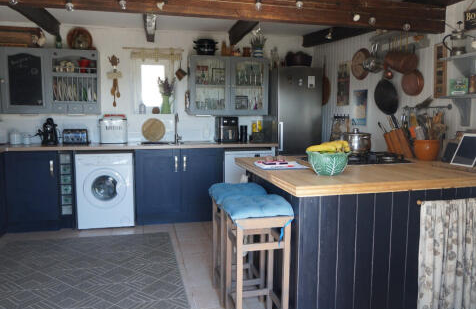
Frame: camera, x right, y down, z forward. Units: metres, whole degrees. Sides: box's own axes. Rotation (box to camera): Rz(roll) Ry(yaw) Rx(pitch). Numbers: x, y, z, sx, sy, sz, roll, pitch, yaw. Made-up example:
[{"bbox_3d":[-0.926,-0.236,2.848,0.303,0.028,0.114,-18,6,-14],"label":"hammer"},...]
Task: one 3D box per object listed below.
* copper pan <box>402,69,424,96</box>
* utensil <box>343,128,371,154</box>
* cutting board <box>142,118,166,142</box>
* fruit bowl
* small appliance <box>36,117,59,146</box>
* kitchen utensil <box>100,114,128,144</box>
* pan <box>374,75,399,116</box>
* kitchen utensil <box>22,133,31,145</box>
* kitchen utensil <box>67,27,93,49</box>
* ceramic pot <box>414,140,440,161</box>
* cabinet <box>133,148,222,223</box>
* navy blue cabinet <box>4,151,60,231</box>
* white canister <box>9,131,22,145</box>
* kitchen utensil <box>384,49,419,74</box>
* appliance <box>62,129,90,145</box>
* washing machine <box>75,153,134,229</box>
[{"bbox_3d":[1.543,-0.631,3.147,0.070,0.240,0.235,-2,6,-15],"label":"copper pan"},{"bbox_3d":[1.018,-0.110,3.061,0.250,0.205,0.250,2,7,18],"label":"utensil"},{"bbox_3d":[-1.079,-0.310,4.602,0.298,0.298,0.035,-1,1,-13],"label":"cutting board"},{"bbox_3d":[0.542,0.049,2.161,0.244,0.142,0.244,0,6,0],"label":"fruit bowl"},{"bbox_3d":[-2.111,-0.251,3.972,0.200,0.305,0.270,-2,6,-15],"label":"small appliance"},{"bbox_3d":[-1.514,-0.314,4.378,0.315,0.355,0.230,-1,7,-13],"label":"kitchen utensil"},{"bbox_3d":[1.363,-0.532,3.306,0.060,0.322,0.270,-1,7,-13],"label":"pan"},{"bbox_3d":[-2.465,-0.171,4.156,0.075,0.122,0.075,-1,7,-13],"label":"kitchen utensil"},{"bbox_3d":[-1.859,-1.346,4.206,0.285,0.285,0.080,-1,7,-13],"label":"kitchen utensil"},{"bbox_3d":[1.427,-0.028,2.693,0.175,0.148,0.175,0,5,0],"label":"ceramic pot"},{"bbox_3d":[-0.747,0.342,4.487,1.015,0.888,0.580,-1,7,-13],"label":"cabinet"},{"bbox_3d":[-2.264,0.375,4.109,0.505,0.870,0.570,-2,6,-15],"label":"navy blue cabinet"},{"bbox_3d":[-2.570,-0.189,4.127,0.130,0.155,0.130,-1,6,-12],"label":"white canister"},{"bbox_3d":[1.437,-0.809,3.138,0.210,0.210,0.270,-2,6,-15],"label":"kitchen utensil"},{"bbox_3d":[-1.943,-0.220,4.302,0.270,0.185,0.220,-1,7,-13],"label":"appliance"},{"bbox_3d":[-1.555,0.386,4.286,0.597,0.850,0.570,-2,6,-15],"label":"washing machine"}]

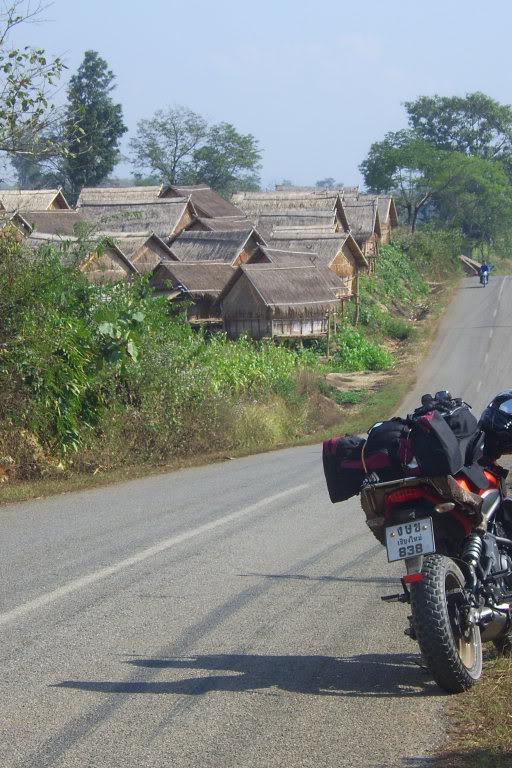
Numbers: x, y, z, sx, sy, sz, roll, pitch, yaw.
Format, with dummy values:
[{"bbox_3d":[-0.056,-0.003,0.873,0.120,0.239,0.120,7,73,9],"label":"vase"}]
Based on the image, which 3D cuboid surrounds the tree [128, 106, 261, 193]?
[{"bbox_3d":[-5.760,-19.505,290.406,12.050,14.360,11.450,-1,3,0],"label":"tree"}]

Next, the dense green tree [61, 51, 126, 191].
[{"bbox_3d":[-11.679,-16.287,220.455,4.810,16.090,4.570,-1,3,0],"label":"dense green tree"}]

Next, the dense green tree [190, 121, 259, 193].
[{"bbox_3d":[-2.792,-18.048,280.352,7.020,12.460,6.660,-1,3,0],"label":"dense green tree"}]

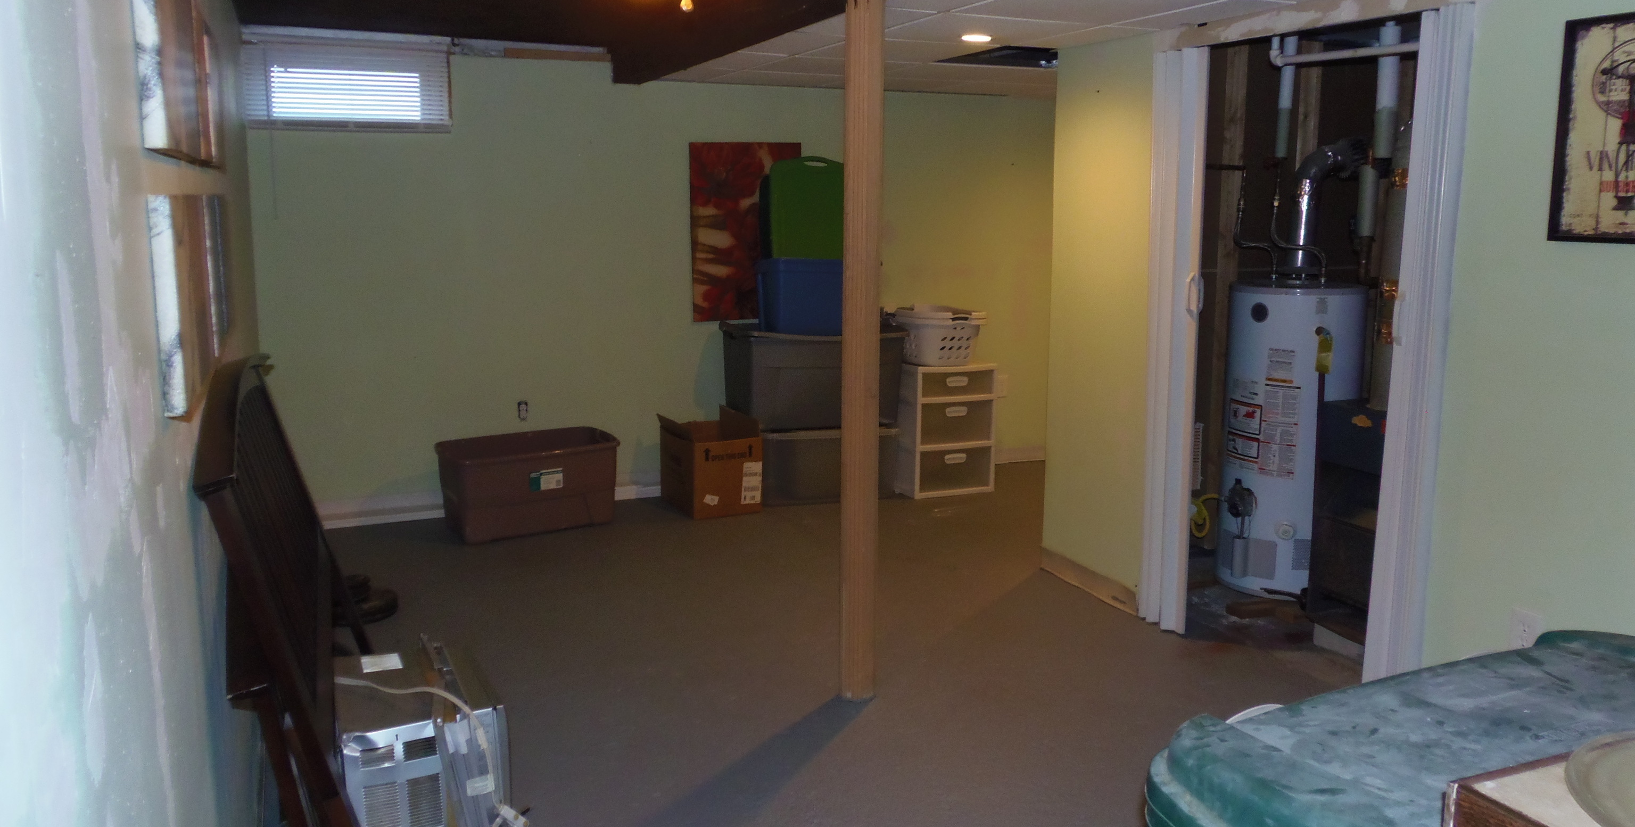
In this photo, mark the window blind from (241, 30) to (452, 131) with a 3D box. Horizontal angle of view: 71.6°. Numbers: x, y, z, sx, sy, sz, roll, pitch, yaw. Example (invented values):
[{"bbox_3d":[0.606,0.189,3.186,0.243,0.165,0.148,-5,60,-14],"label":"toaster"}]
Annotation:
[{"bbox_3d":[-2.123,-1.516,5.176,0.870,0.430,0.080,-4,12,-23],"label":"window blind"}]

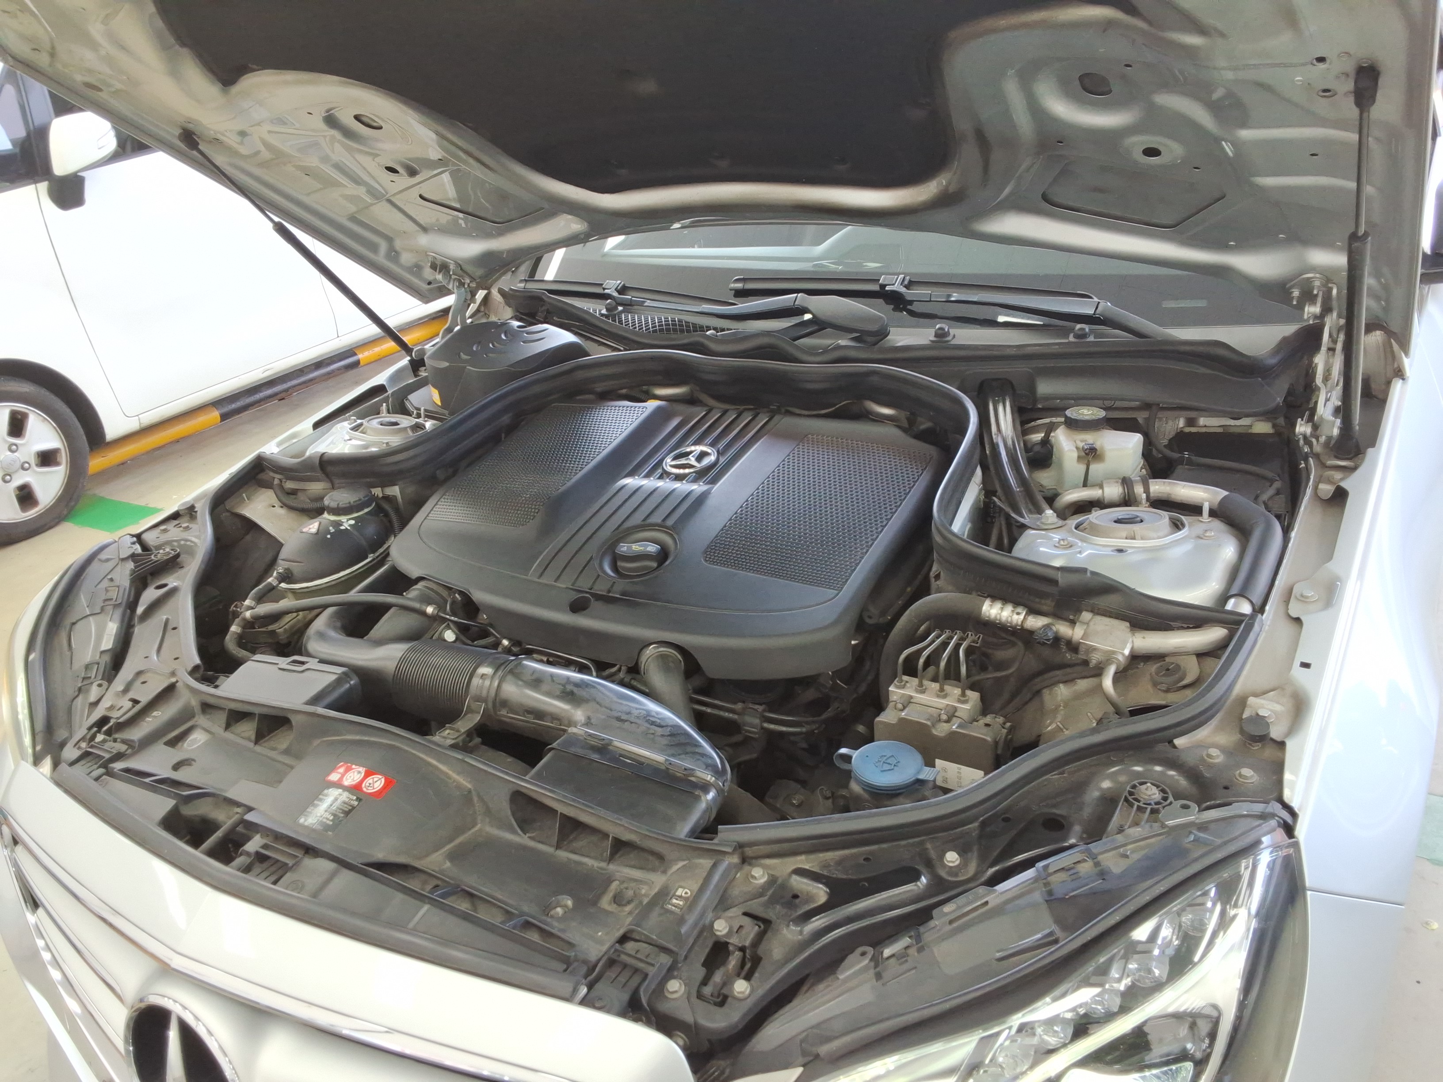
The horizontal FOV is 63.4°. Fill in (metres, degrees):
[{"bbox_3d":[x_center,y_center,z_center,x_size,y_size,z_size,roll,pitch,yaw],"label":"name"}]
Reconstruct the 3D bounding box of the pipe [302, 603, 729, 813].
[{"bbox_3d":[-0.253,0.183,1.304,0.680,0.115,0.195,13,31,35],"label":"pipe"}]

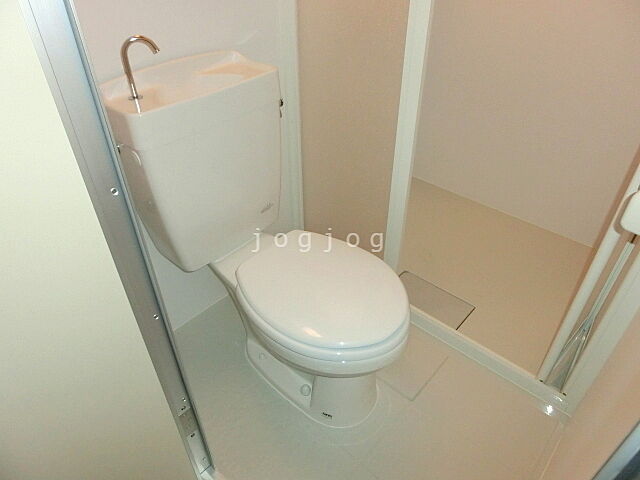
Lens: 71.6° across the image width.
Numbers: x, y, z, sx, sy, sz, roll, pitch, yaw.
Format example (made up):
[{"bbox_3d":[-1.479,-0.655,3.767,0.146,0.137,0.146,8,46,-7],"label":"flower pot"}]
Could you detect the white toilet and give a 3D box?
[{"bbox_3d":[-0.095,0.048,1.198,0.738,0.866,0.450,29,46,32],"label":"white toilet"}]

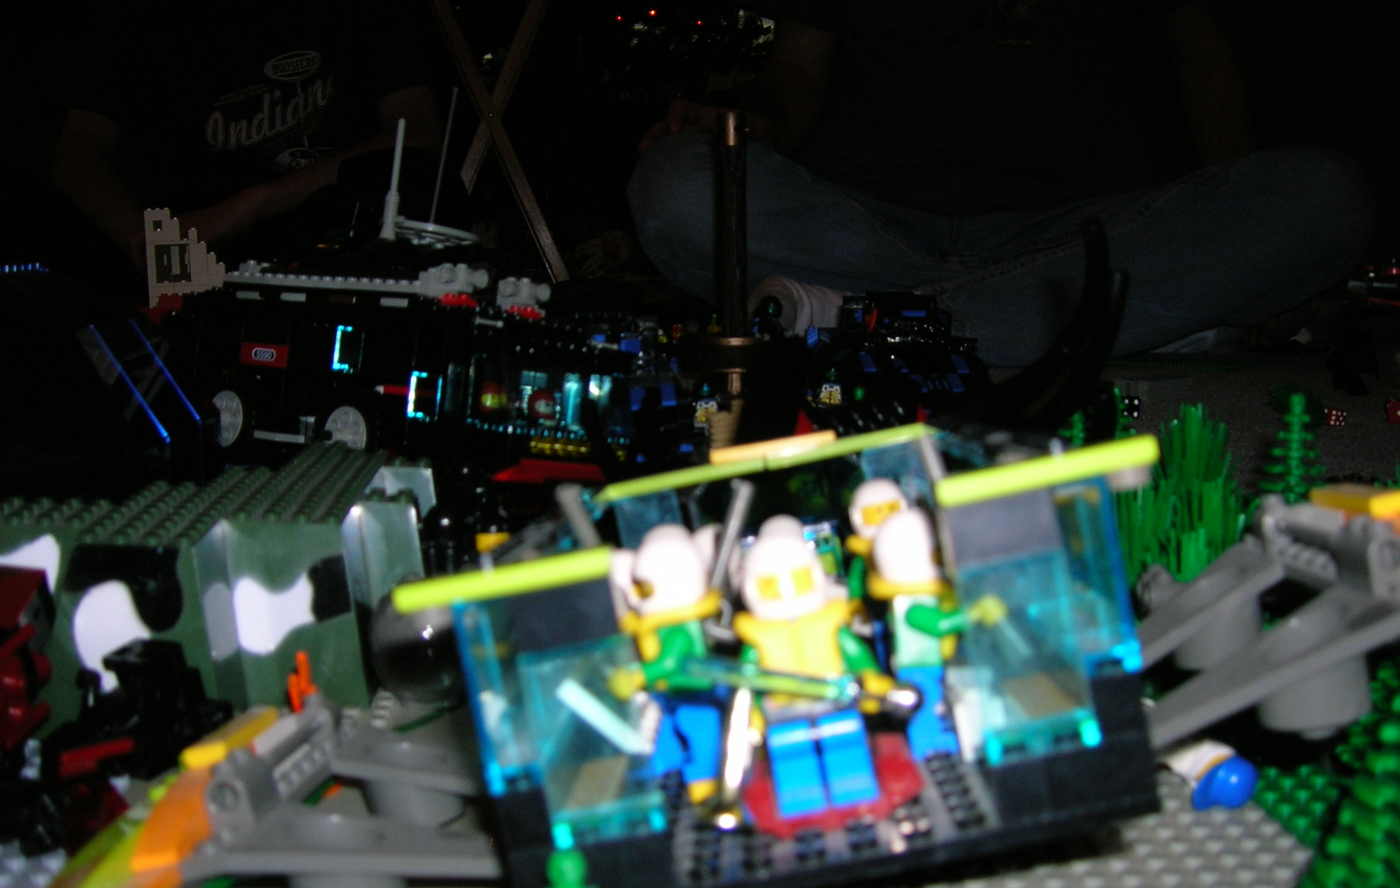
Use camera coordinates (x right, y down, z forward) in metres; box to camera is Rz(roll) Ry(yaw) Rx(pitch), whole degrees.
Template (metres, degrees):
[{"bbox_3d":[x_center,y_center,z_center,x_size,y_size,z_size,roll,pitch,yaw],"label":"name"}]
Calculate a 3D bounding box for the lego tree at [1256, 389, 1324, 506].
[{"bbox_3d":[0.286,0.007,0.696,0.033,0.064,0.033,-1,7,0],"label":"lego tree"}]

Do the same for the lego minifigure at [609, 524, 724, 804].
[{"bbox_3d":[-0.005,0.038,0.262,0.019,0.044,0.022,-8,2,-13],"label":"lego minifigure"}]

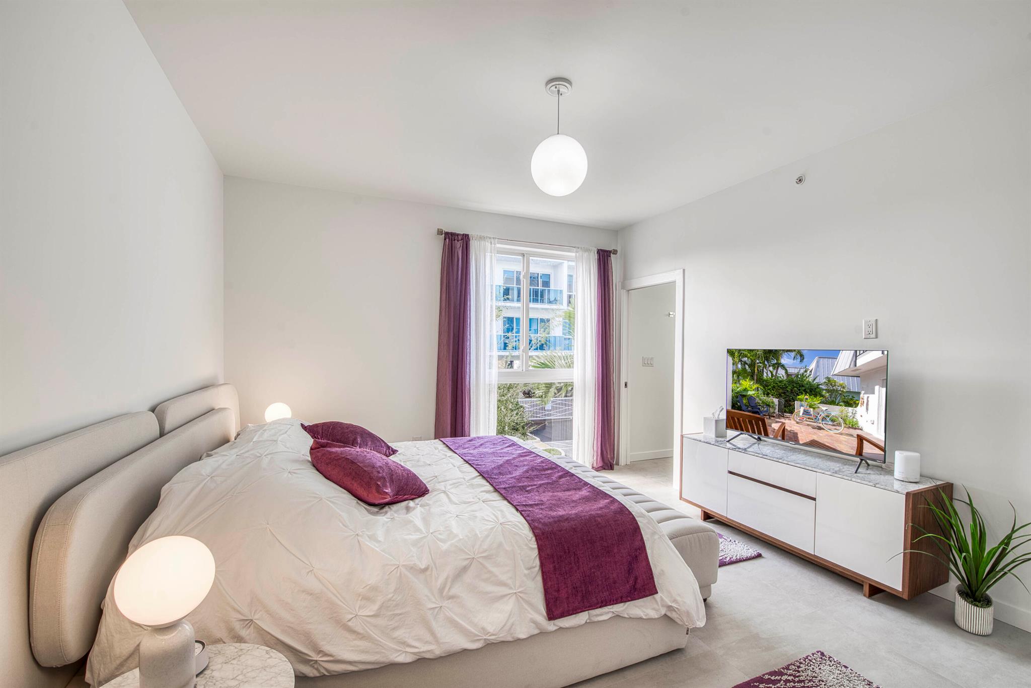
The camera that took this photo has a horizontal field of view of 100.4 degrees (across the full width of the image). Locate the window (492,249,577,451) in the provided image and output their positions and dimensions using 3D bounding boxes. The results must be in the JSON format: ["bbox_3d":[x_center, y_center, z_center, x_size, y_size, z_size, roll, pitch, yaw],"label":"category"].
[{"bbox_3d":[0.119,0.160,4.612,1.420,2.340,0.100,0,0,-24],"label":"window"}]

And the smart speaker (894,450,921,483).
[{"bbox_3d":[2.203,0.686,2.415,0.113,0.151,0.113,0,0,-24],"label":"smart speaker"}]

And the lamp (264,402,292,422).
[{"bbox_3d":[-1.830,0.662,3.323,0.184,0.410,0.184,0,0,-24],"label":"lamp"}]

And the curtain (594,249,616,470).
[{"bbox_3d":[1.000,0.175,4.846,0.290,2.460,0.120,0,0,-24],"label":"curtain"}]

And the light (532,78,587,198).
[{"bbox_3d":[0.230,-1.065,2.254,0.297,0.570,0.297,0,0,0],"label":"light"}]

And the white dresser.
[{"bbox_3d":[1.886,1.086,2.973,0.425,0.650,1.530,0,0,-24],"label":"white dresser"}]

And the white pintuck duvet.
[{"bbox_3d":[-0.559,0.900,2.521,2.160,0.730,2.260,0,0,-24],"label":"white pintuck duvet"}]

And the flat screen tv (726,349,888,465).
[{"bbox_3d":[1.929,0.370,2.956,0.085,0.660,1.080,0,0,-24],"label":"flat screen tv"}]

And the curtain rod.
[{"bbox_3d":[0.217,-1.050,4.508,2.090,0.055,0.075,0,0,-24],"label":"curtain rod"}]

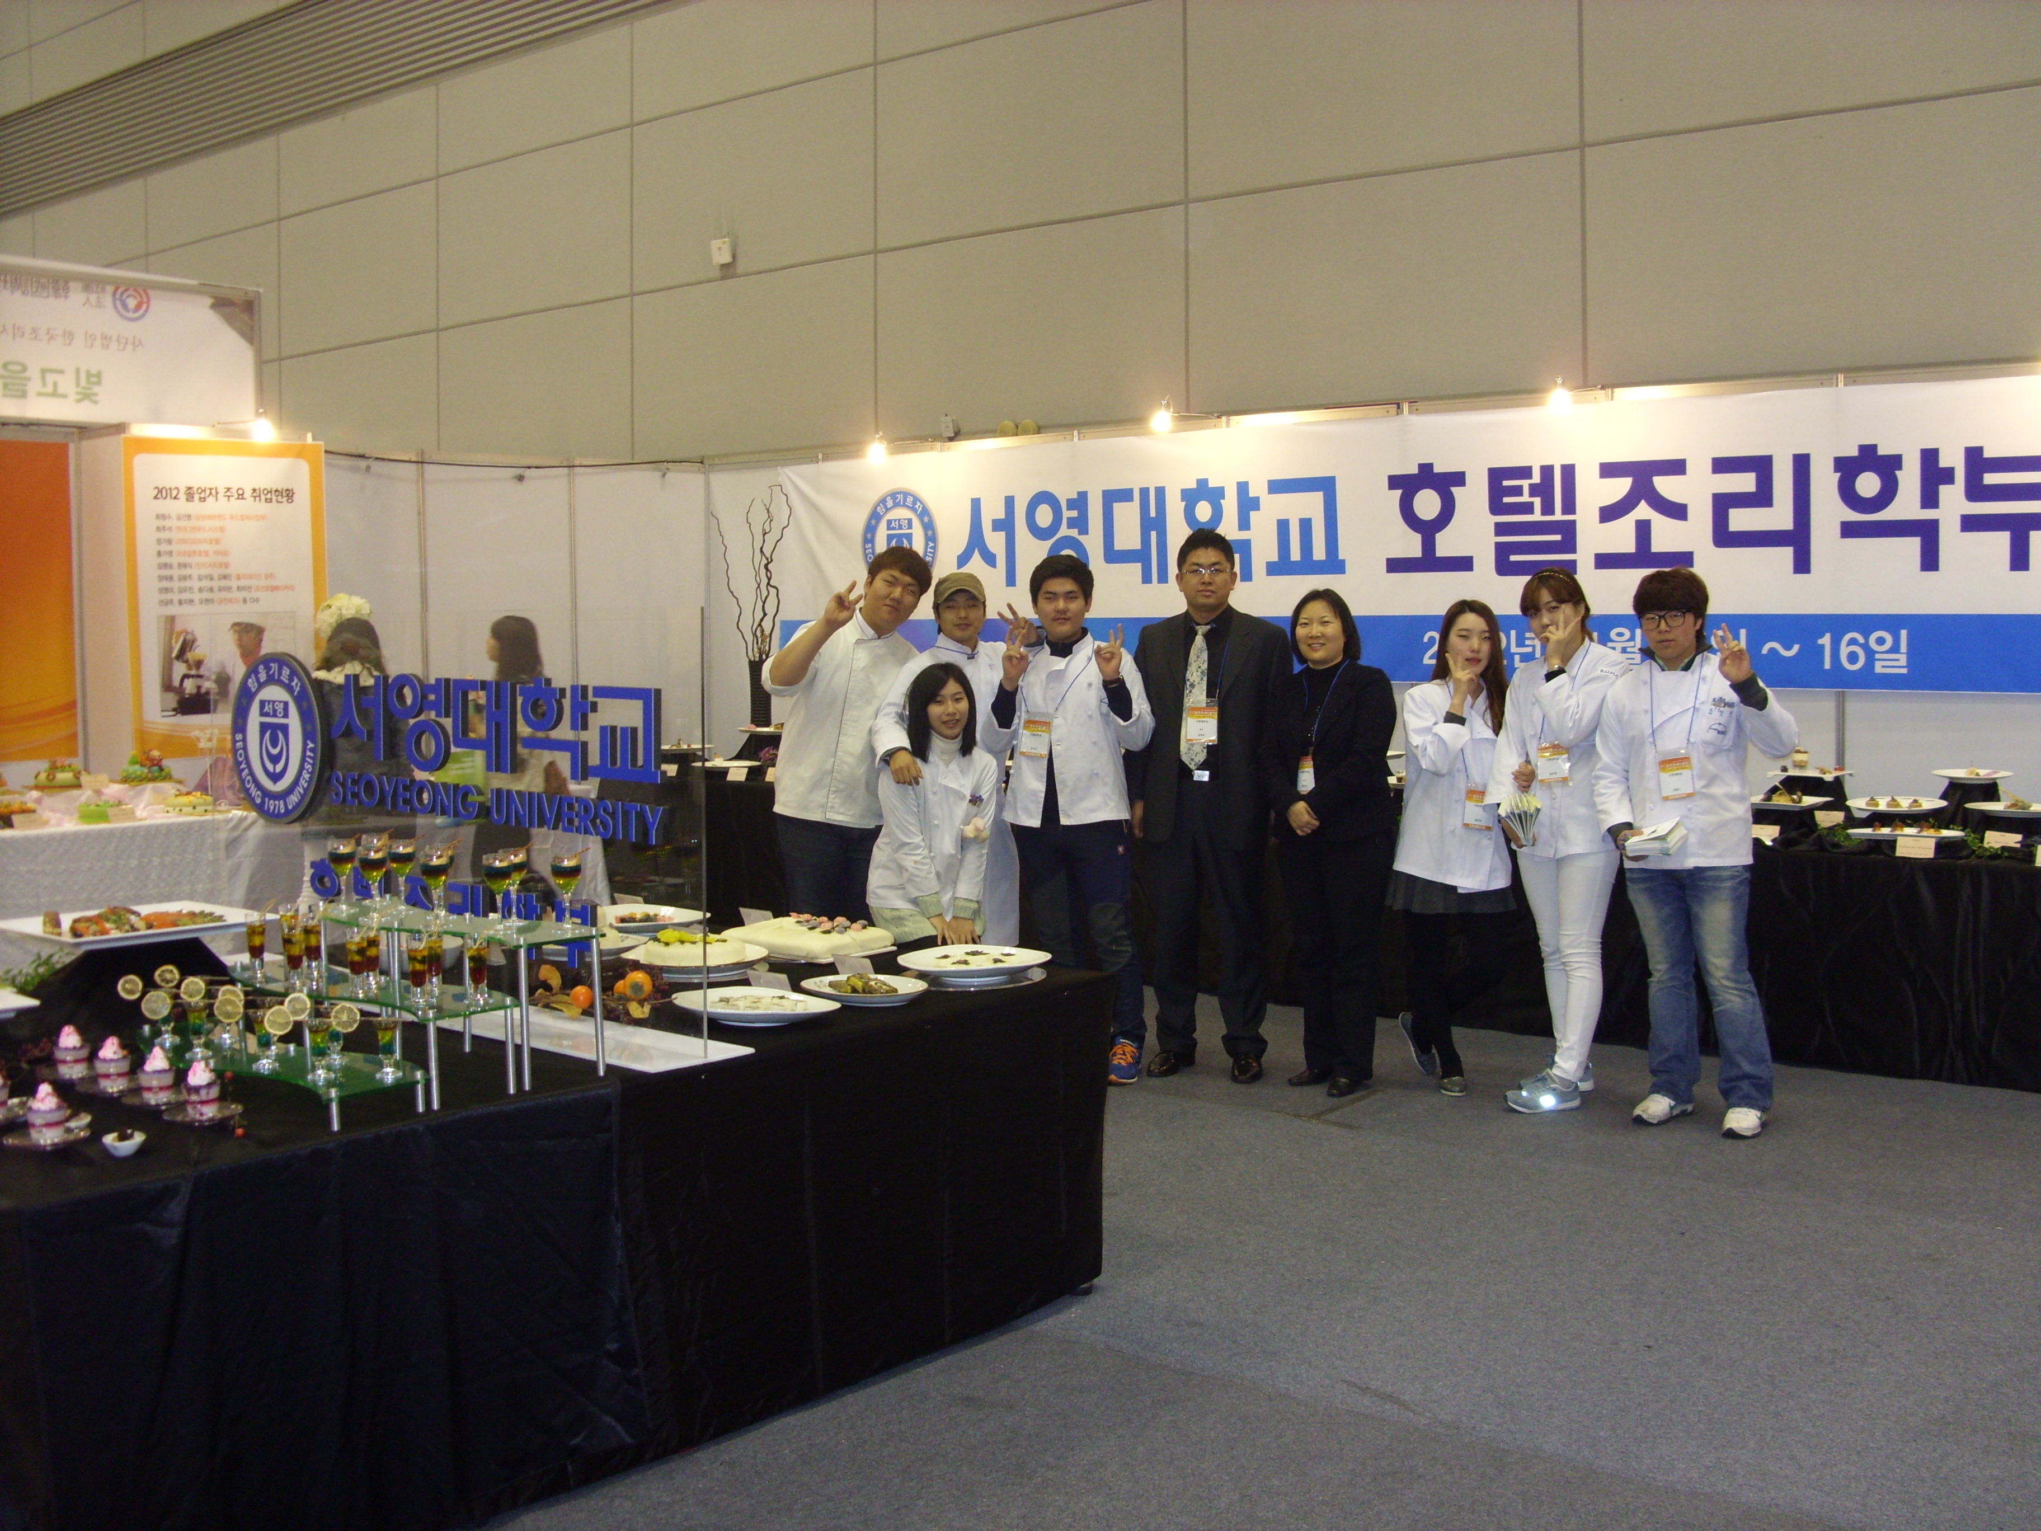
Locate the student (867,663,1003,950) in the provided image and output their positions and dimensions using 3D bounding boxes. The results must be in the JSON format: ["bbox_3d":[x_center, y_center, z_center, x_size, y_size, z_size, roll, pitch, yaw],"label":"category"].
[{"bbox_3d":[-0.265,0.370,7.096,0.440,1.380,0.480,-1,4,-14],"label":"student"}]

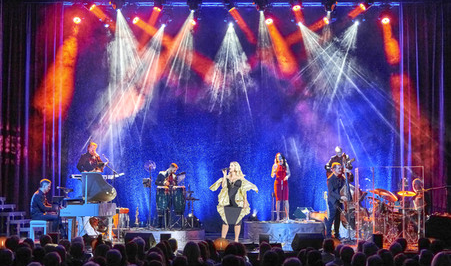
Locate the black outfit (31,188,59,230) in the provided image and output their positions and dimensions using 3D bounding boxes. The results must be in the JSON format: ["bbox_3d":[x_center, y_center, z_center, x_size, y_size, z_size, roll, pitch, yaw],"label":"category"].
[{"bbox_3d":[-3.969,1.742,13.800,0.660,0.970,0.500,0,-1,15],"label":"black outfit"}]

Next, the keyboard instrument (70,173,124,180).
[{"bbox_3d":[-3.041,1.022,14.700,1.200,0.110,0.340,0,-5,0],"label":"keyboard instrument"}]

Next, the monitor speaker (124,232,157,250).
[{"bbox_3d":[-1.660,2.110,12.220,0.560,0.360,0.450,-1,-5,10],"label":"monitor speaker"}]

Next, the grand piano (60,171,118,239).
[{"bbox_3d":[-2.979,1.648,13.712,1.220,1.520,1.420,1,-5,-8],"label":"grand piano"}]

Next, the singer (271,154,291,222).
[{"bbox_3d":[1.374,1.362,15.641,0.500,1.700,0.360,-1,-5,7],"label":"singer"}]

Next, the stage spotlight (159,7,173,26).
[{"bbox_3d":[-1.494,-2.901,15.584,0.320,0.420,0.320,-2,-5,24],"label":"stage spotlight"}]

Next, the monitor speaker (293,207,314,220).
[{"bbox_3d":[1.882,1.942,15.100,0.380,0.310,0.450,-5,-7,45],"label":"monitor speaker"}]

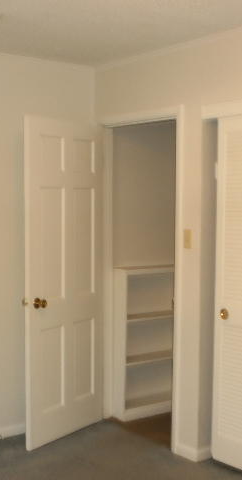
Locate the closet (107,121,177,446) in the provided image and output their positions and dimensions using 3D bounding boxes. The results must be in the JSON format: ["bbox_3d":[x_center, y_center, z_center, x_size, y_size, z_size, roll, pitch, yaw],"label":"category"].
[{"bbox_3d":[0.334,0.251,4.400,0.560,2.040,0.710,-2,4,-37],"label":"closet"}]

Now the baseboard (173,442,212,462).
[{"bbox_3d":[0.425,1.239,3.938,0.110,0.085,0.180,-2,4,-37],"label":"baseboard"}]

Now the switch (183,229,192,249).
[{"bbox_3d":[0.383,-0.005,3.856,0.015,0.115,0.072,-2,4,-37],"label":"switch"}]

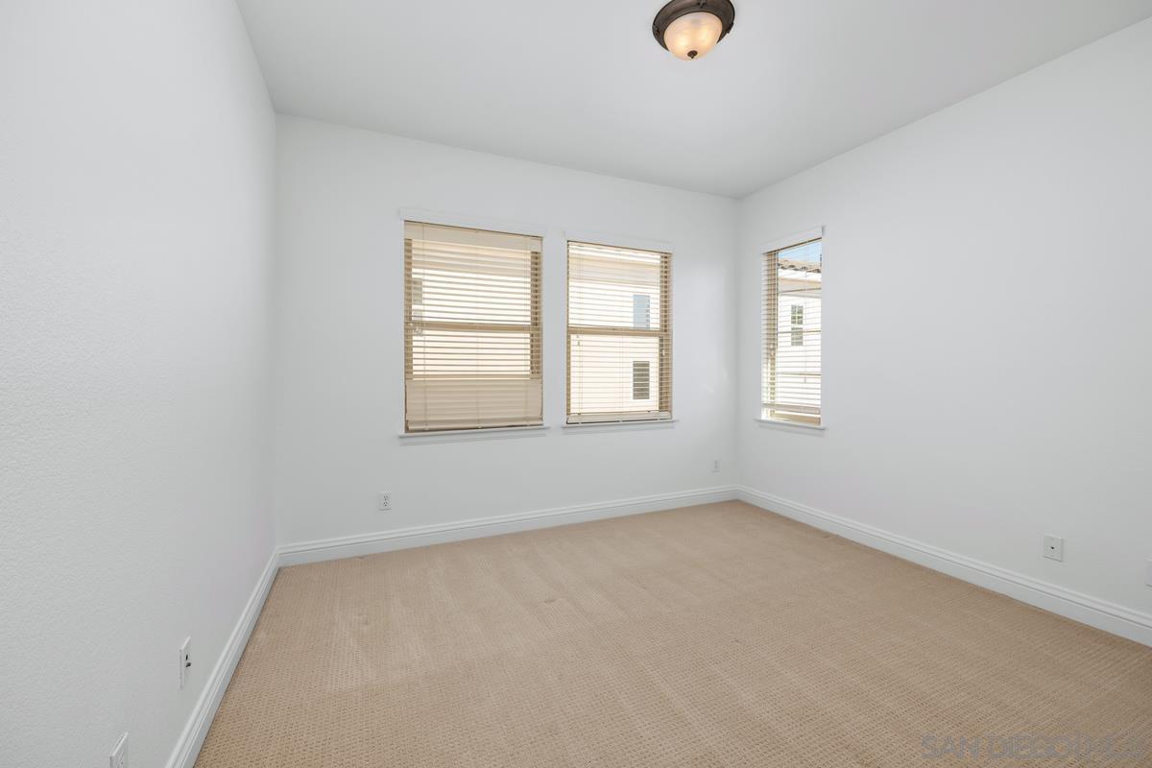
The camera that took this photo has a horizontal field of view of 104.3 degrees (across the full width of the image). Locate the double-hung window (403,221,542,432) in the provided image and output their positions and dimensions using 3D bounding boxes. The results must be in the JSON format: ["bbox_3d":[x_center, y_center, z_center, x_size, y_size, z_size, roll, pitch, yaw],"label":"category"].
[{"bbox_3d":[-0.702,-0.386,3.180,0.950,1.400,0.060,0,1,-22],"label":"double-hung window"}]

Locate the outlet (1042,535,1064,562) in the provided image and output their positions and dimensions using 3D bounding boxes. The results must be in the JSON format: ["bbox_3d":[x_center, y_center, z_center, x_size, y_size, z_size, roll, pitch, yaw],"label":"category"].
[{"bbox_3d":[2.343,0.804,2.200,0.008,0.115,0.071,-1,1,-25],"label":"outlet"}]

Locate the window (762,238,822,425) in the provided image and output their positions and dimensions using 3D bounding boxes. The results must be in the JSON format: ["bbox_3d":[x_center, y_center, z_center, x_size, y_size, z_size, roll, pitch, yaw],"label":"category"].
[{"bbox_3d":[1.735,-0.410,3.587,0.100,1.450,0.560,-1,1,-25],"label":"window"}]

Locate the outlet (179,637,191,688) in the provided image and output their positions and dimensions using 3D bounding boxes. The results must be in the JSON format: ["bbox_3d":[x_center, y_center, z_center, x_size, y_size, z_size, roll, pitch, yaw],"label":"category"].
[{"bbox_3d":[-1.166,0.833,1.338,0.008,0.115,0.071,-1,1,-25],"label":"outlet"}]

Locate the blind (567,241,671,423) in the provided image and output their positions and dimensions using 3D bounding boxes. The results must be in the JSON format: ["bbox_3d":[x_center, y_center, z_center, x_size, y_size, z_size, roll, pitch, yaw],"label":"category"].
[{"bbox_3d":[0.353,-0.405,3.645,0.950,1.400,0.100,0,1,-22],"label":"blind"}]

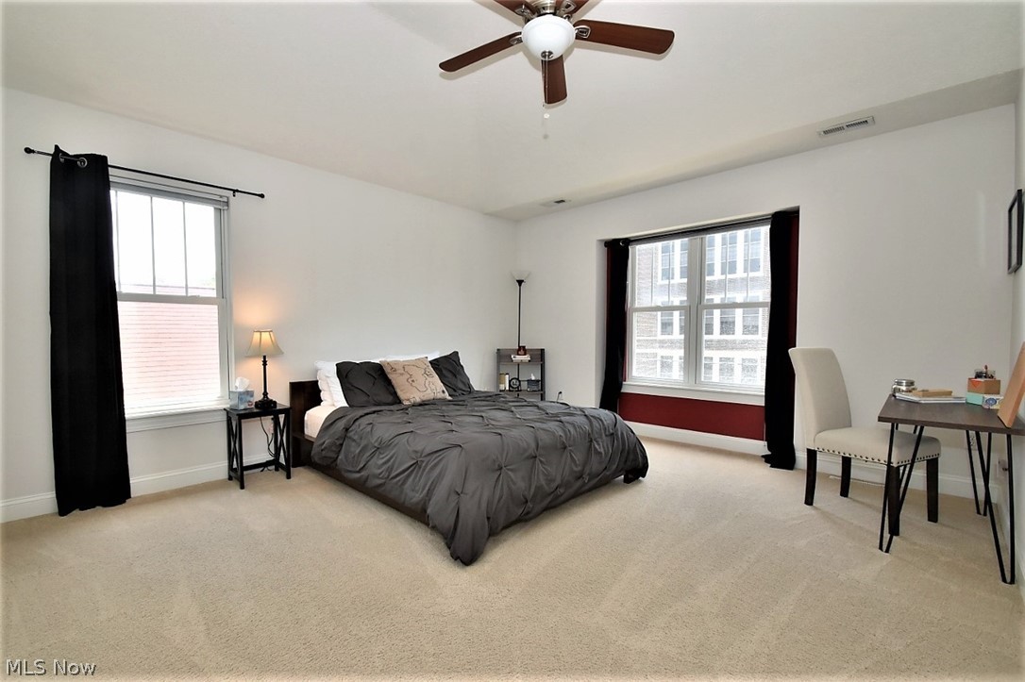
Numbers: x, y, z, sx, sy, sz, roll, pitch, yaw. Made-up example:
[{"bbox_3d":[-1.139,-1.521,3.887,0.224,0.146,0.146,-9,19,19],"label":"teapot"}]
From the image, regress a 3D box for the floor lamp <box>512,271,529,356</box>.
[{"bbox_3d":[0.100,0.052,5.466,0.247,1.898,0.247,0,1,0],"label":"floor lamp"}]

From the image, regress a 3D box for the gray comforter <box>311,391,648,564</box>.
[{"bbox_3d":[-0.287,0.775,3.264,1.940,0.520,1.700,1,2,43],"label":"gray comforter"}]

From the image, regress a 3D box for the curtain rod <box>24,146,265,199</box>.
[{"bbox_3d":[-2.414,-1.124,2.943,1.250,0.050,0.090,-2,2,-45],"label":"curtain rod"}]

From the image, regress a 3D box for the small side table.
[{"bbox_3d":[-1.950,0.793,3.288,0.362,0.540,0.362,1,2,43],"label":"small side table"}]

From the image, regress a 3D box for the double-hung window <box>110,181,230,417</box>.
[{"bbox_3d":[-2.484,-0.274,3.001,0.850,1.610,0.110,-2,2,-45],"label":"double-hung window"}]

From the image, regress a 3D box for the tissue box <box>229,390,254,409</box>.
[{"bbox_3d":[-2.098,0.453,3.309,0.114,0.139,0.114,1,2,31],"label":"tissue box"}]

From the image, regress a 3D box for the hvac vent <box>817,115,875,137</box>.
[{"bbox_3d":[2.327,-1.489,2.975,0.308,0.023,0.137,1,2,43],"label":"hvac vent"}]

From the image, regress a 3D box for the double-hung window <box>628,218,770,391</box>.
[{"bbox_3d":[1.772,-0.314,4.154,1.414,1.516,0.103,1,2,43],"label":"double-hung window"}]

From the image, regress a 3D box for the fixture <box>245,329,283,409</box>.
[{"bbox_3d":[-1.940,0.217,3.356,0.296,0.605,0.296,1,2,43],"label":"fixture"}]

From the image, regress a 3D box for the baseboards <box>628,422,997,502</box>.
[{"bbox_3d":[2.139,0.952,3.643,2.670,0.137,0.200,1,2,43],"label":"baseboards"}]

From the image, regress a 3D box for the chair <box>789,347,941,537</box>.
[{"bbox_3d":[2.113,0.549,2.615,0.470,0.990,0.615,-1,2,-27],"label":"chair"}]

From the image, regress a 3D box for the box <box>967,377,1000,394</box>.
[{"bbox_3d":[2.677,0.262,2.430,0.095,0.079,0.095,0,1,3],"label":"box"}]

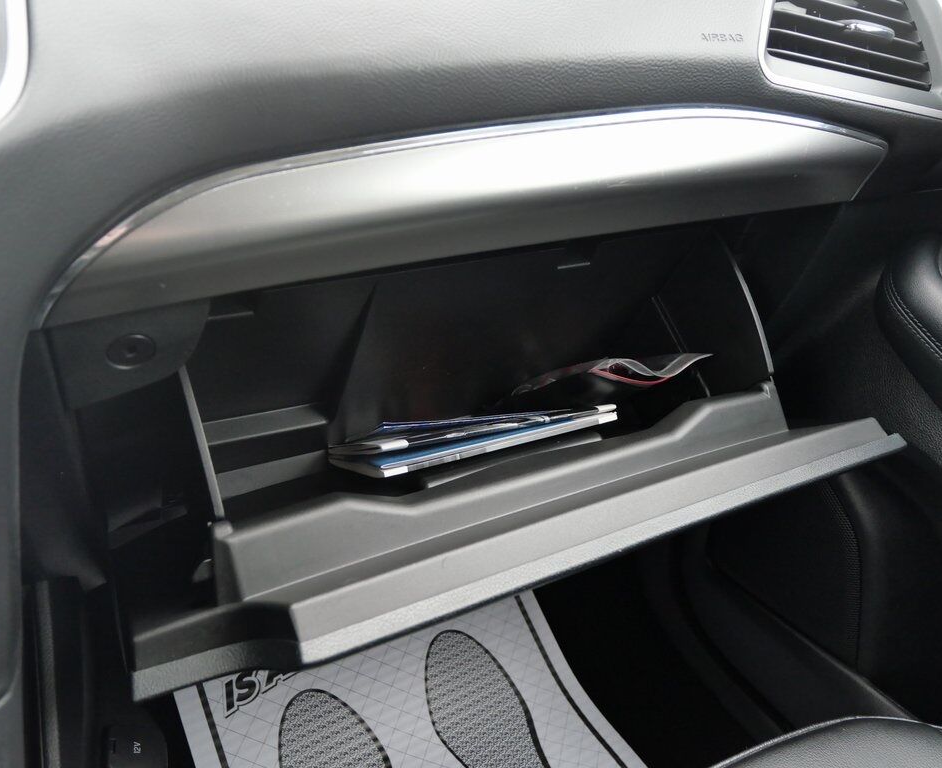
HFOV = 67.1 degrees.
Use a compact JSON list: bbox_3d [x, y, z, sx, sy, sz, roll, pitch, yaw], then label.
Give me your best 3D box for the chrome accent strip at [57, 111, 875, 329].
[{"bbox_3d":[0.048,-0.120,0.418,0.555,0.073,0.051,-12,31,-21],"label":"chrome accent strip"}]

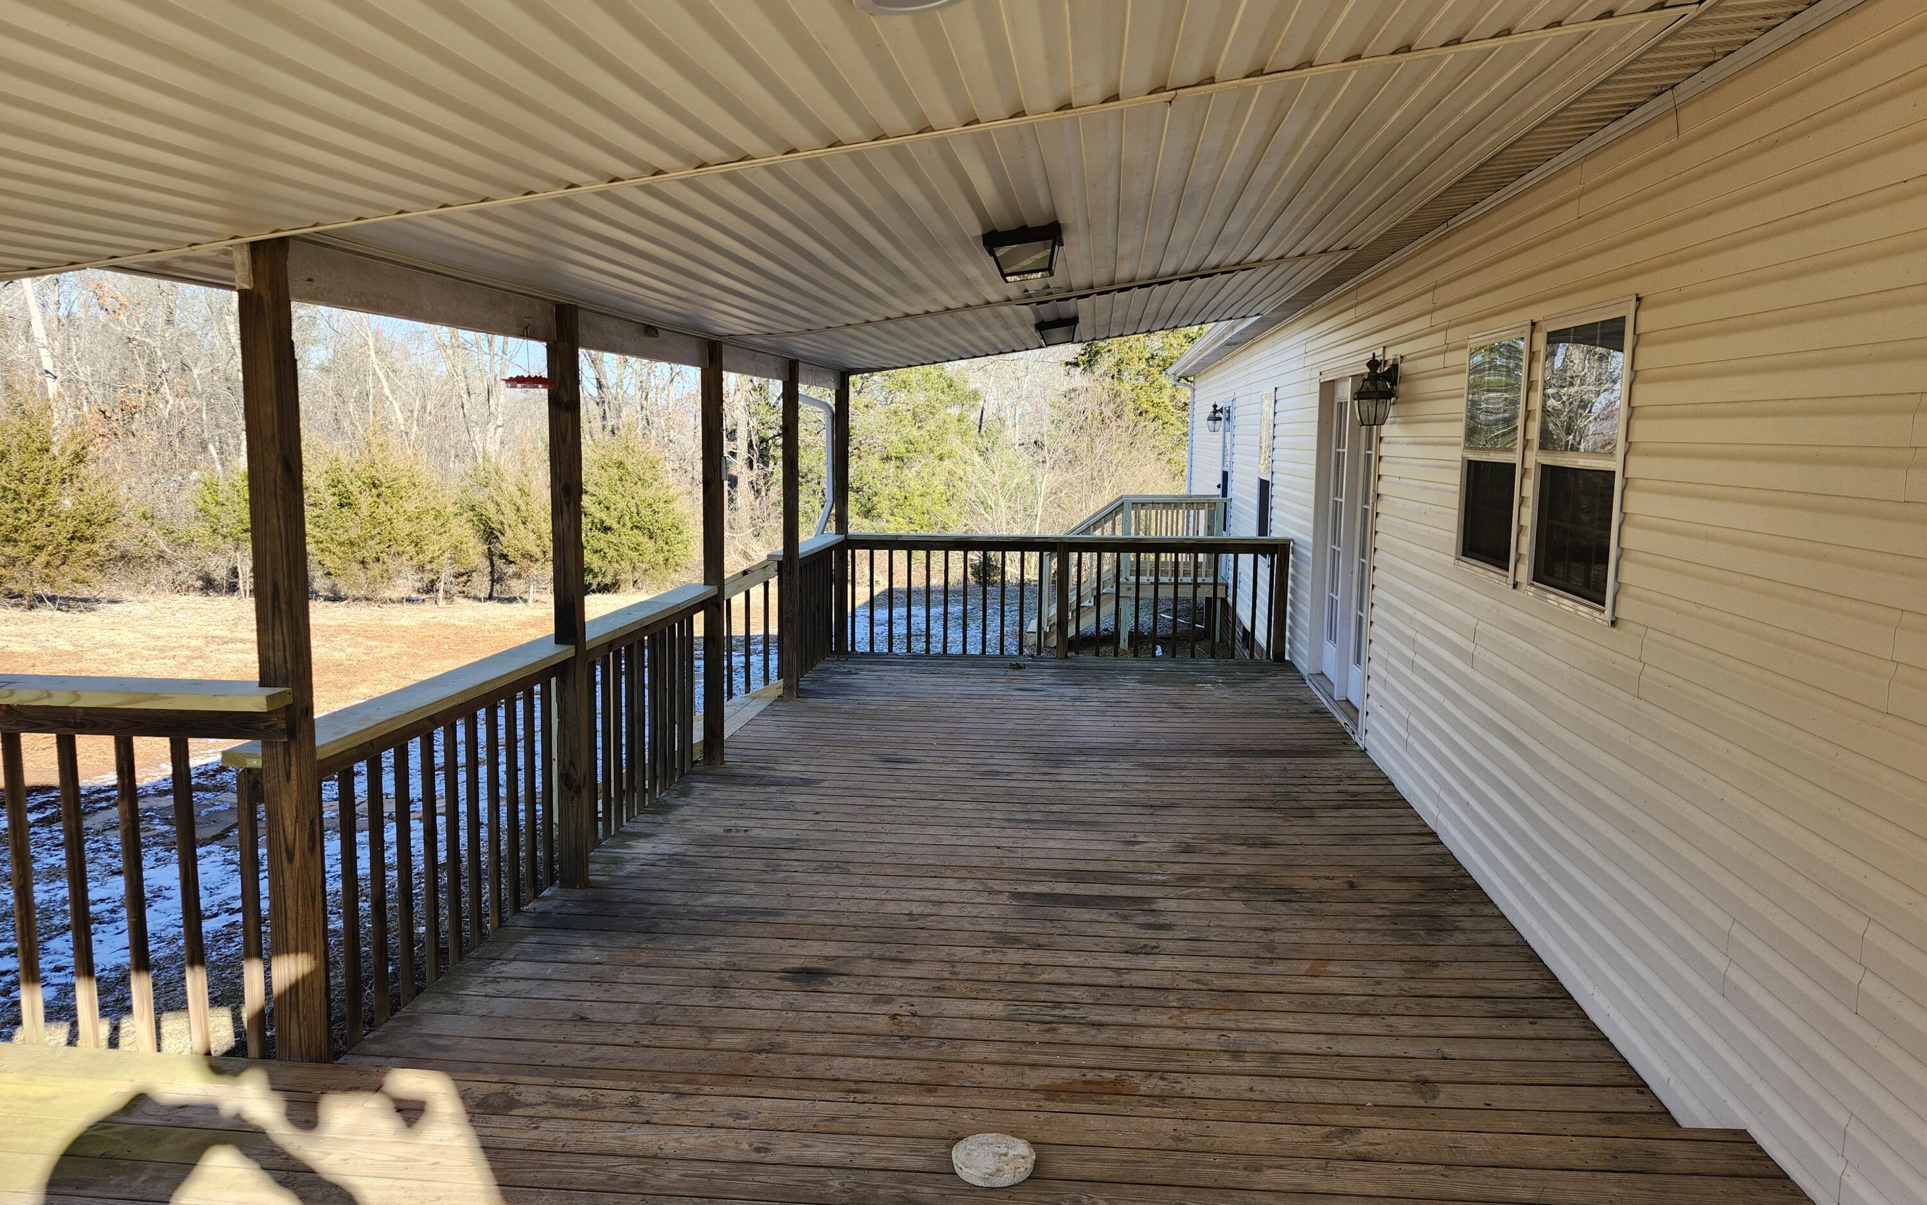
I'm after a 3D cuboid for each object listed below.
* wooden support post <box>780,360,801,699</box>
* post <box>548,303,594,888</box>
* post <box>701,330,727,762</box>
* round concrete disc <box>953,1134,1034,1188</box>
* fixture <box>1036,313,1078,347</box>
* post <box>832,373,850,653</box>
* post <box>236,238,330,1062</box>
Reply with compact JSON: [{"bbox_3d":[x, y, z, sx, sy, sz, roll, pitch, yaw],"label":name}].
[{"bbox_3d":[-1.160,-0.478,8.620,0.088,2.271,0.088,1,7,6],"label":"wooden support post"},{"bbox_3d":[-1.542,-0.007,4.984,0.088,2.271,0.088,1,7,6],"label":"post"},{"bbox_3d":[-1.349,-0.253,6.883,0.088,2.271,0.088,1,7,6],"label":"post"},{"bbox_3d":[0.069,1.248,2.873,0.183,0.025,0.183,0,7,0],"label":"round concrete disc"},{"bbox_3d":[0.592,-1.689,8.089,0.268,0.150,0.270,-6,7,7],"label":"fixture"},{"bbox_3d":[-0.980,-0.699,10.328,0.088,2.271,0.088,1,7,6],"label":"post"},{"bbox_3d":[-1.710,0.204,3.256,0.088,2.244,0.088,1,7,6],"label":"post"}]

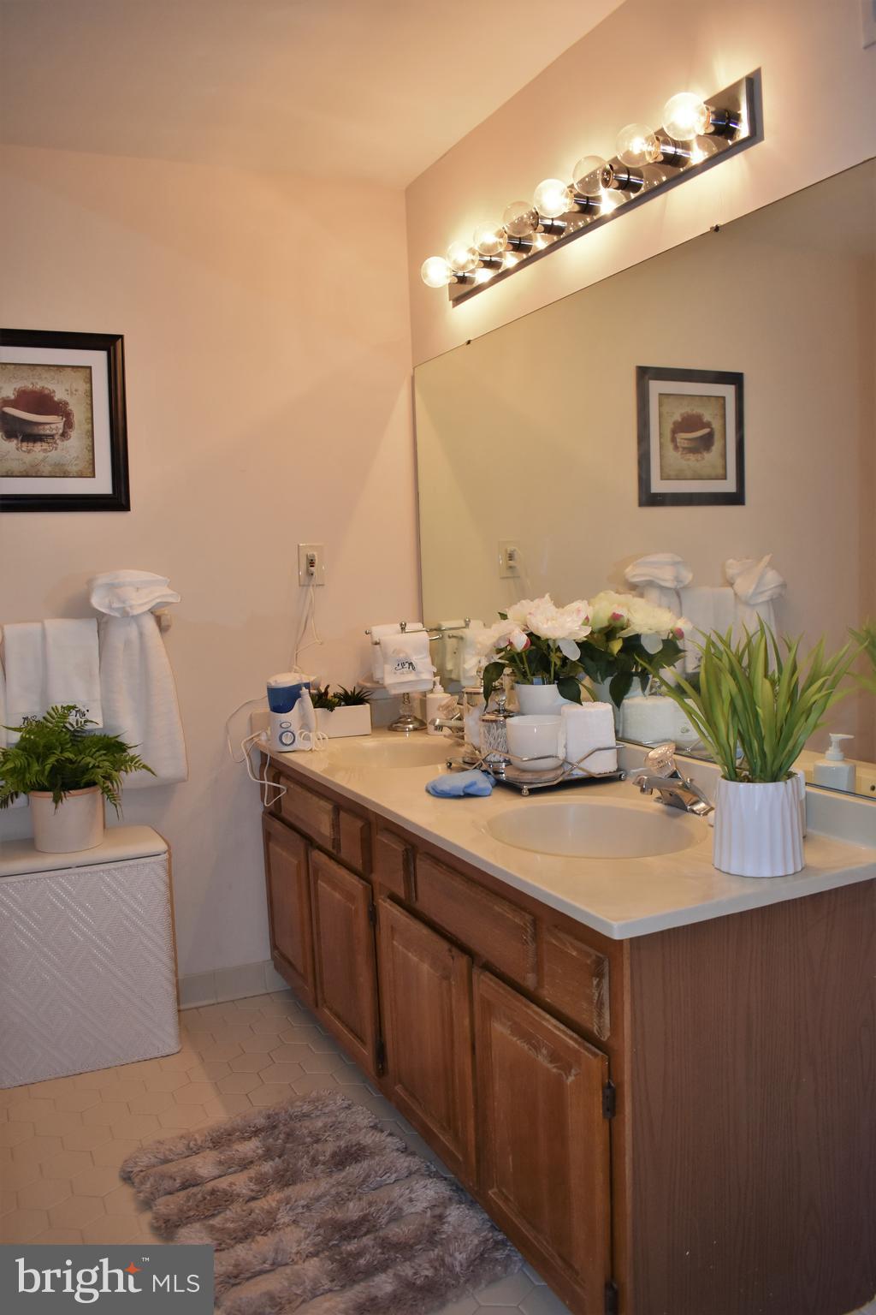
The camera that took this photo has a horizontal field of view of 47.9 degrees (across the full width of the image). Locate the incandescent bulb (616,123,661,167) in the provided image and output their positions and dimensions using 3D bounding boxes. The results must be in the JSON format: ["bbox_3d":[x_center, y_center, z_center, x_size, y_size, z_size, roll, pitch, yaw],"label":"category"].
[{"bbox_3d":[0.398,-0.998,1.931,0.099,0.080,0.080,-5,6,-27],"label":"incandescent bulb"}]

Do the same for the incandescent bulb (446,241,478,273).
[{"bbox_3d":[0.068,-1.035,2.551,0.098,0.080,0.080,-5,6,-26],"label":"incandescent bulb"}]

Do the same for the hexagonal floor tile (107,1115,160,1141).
[{"bbox_3d":[-0.694,1.082,2.266,0.104,0.008,0.120,-5,6,-27],"label":"hexagonal floor tile"}]

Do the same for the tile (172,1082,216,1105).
[{"bbox_3d":[-0.583,1.059,2.385,0.107,0.008,0.124,-4,5,-26],"label":"tile"}]

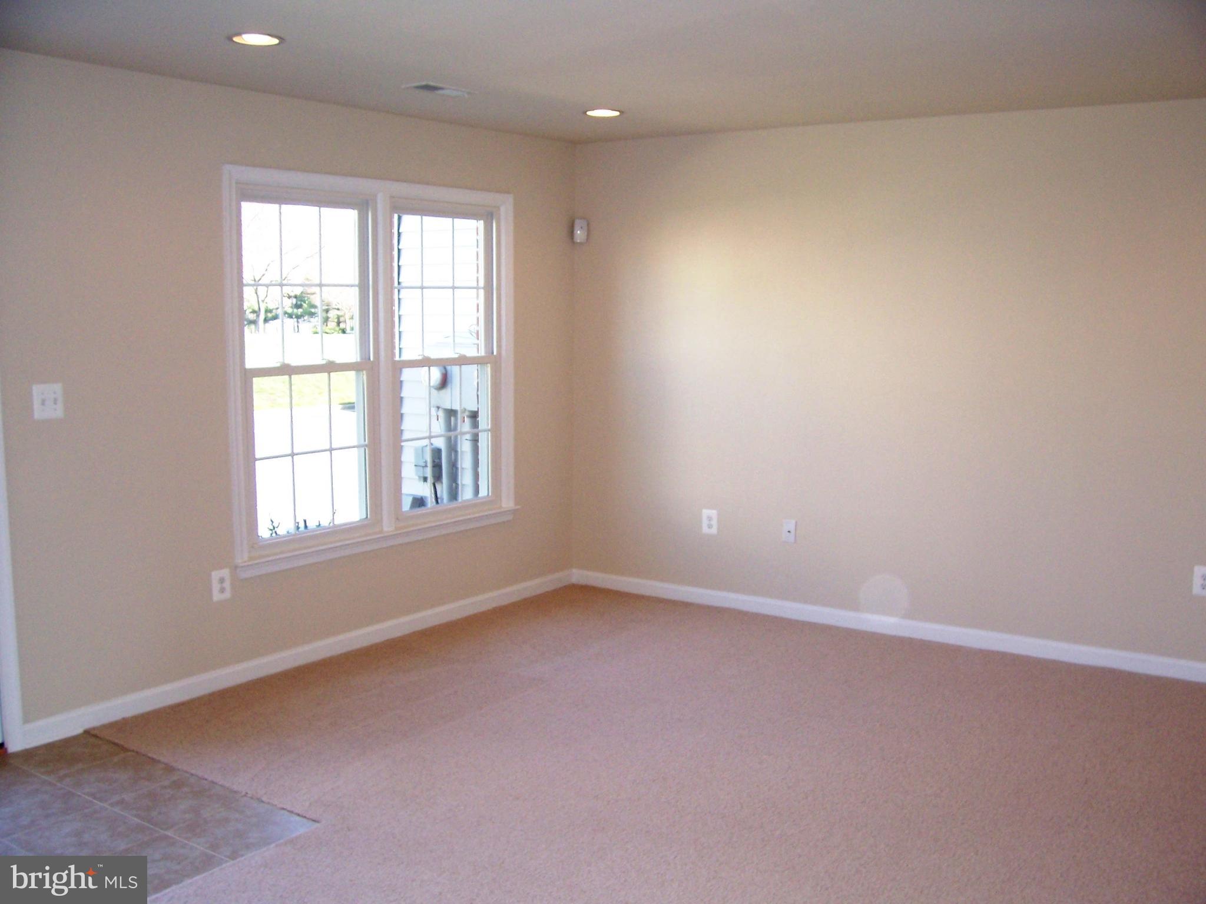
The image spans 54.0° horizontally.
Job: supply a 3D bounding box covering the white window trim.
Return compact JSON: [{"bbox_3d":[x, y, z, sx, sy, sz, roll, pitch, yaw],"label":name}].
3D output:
[{"bbox_3d":[-0.990,-0.390,5.422,0.120,1.667,1.725,6,9,37],"label":"white window trim"}]

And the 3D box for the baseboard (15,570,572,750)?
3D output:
[{"bbox_3d":[-1.100,0.849,5.388,0.018,0.086,3.145,6,9,37],"label":"baseboard"}]

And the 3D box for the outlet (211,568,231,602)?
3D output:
[{"bbox_3d":[-1.535,0.538,4.774,0.010,0.122,0.077,6,9,37],"label":"outlet"}]

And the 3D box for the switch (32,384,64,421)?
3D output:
[{"bbox_3d":[-1.937,-0.175,4.143,0.012,0.121,0.112,6,9,37],"label":"switch"}]

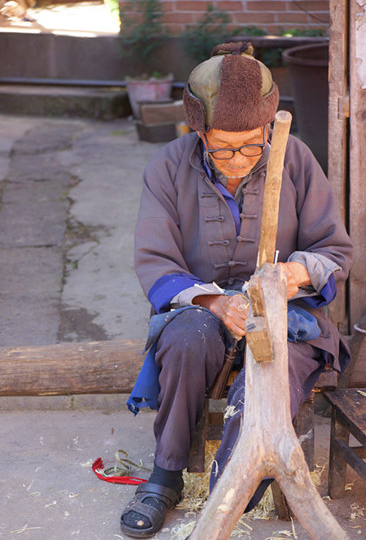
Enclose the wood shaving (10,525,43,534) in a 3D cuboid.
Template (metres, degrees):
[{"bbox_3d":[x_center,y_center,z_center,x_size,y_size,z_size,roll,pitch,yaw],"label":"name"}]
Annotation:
[{"bbox_3d":[-0.373,0.618,3.829,0.085,0.008,0.018,-6,15,-23],"label":"wood shaving"}]

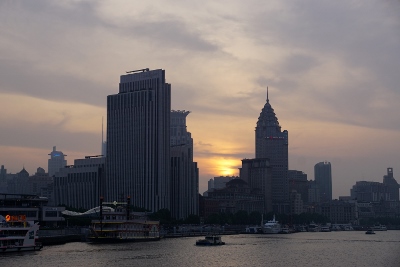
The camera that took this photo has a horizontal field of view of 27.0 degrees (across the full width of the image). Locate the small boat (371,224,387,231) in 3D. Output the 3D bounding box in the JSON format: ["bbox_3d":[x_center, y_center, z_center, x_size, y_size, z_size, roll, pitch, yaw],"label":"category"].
[{"bbox_3d":[198.100,104.540,924.120,20.000,7.360,5.200,3,-7,-28],"label":"small boat"}]

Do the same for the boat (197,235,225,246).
[{"bbox_3d":[4.100,40.950,319.450,10.600,4.520,3.600,1,-6,-6],"label":"boat"}]

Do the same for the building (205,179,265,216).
[{"bbox_3d":[35.480,70.460,857.390,48.000,48.490,40.000,4,-7,-30],"label":"building"}]

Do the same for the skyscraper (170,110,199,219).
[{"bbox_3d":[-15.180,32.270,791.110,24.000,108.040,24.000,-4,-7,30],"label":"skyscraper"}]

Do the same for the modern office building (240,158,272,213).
[{"bbox_3d":[62.920,65.150,928.370,29.000,74.750,22.000,-4,-7,30],"label":"modern office building"}]

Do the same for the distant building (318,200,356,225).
[{"bbox_3d":[180.620,105.090,1095.050,41.000,34.310,30.000,3,-7,-23],"label":"distant building"}]

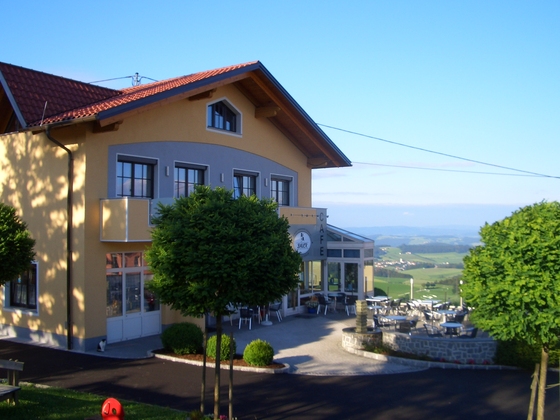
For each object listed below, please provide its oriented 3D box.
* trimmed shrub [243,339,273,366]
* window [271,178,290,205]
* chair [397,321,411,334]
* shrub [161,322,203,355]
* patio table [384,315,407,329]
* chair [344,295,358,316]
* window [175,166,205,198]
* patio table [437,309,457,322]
[{"bbox_3d":[-0.592,3.901,15.600,0.860,0.770,0.860,0,-2,0],"label":"trimmed shrub"},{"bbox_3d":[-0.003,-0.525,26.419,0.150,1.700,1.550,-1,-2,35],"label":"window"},{"bbox_3d":[3.868,3.878,17.663,0.560,0.840,0.580,0,-2,-12],"label":"chair"},{"bbox_3d":[-2.955,3.839,17.090,1.276,0.882,1.238,0,-2,0],"label":"shrub"},{"bbox_3d":[3.913,4.015,19.100,0.710,0.730,0.710,0,-2,0],"label":"patio table"},{"bbox_3d":[3.034,4.074,24.029,0.560,0.840,0.580,1,-2,-25],"label":"chair"},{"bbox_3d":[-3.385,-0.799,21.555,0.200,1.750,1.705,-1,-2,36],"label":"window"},{"bbox_3d":[5.953,4.012,20.234,0.700,0.740,0.700,0,-2,0],"label":"patio table"}]

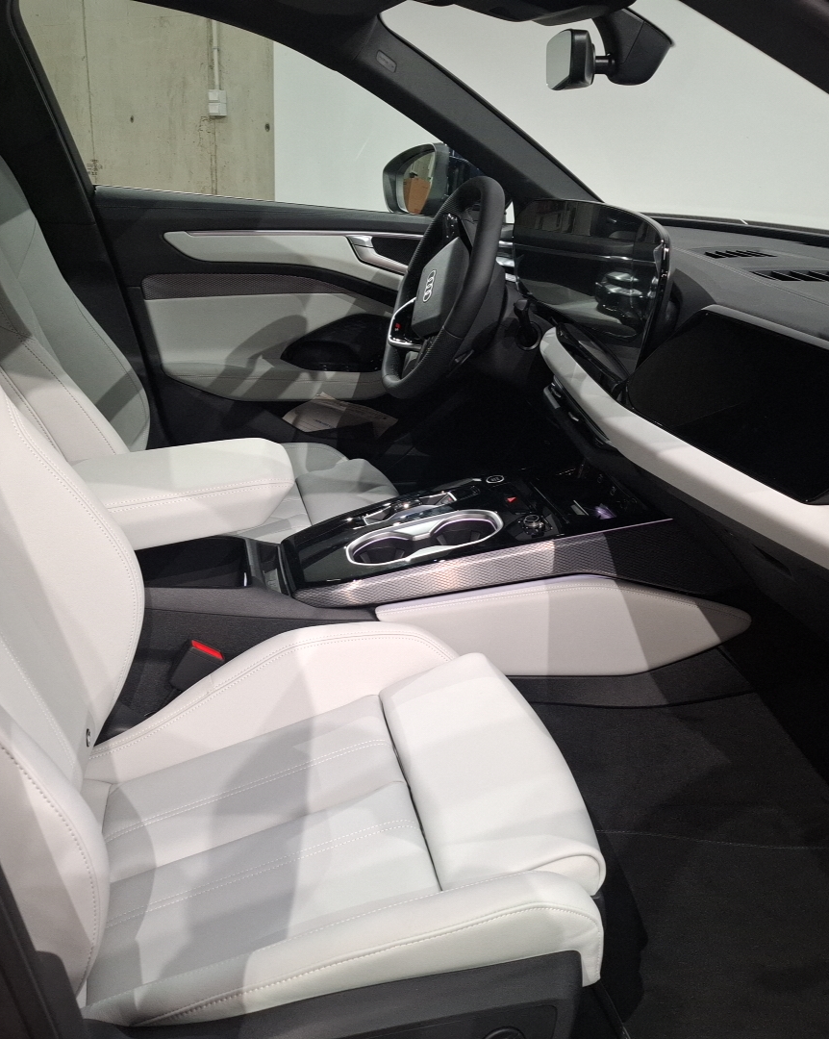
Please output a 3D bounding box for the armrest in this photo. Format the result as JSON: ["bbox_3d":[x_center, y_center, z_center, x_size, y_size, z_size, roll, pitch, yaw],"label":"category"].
[{"bbox_3d":[-0.299,-0.029,1.107,0.305,0.072,0.195,-8,23,-10],"label":"armrest"}]

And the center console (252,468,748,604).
[{"bbox_3d":[0.093,0.024,1.217,0.570,0.115,0.240,-7,23,-10],"label":"center console"}]

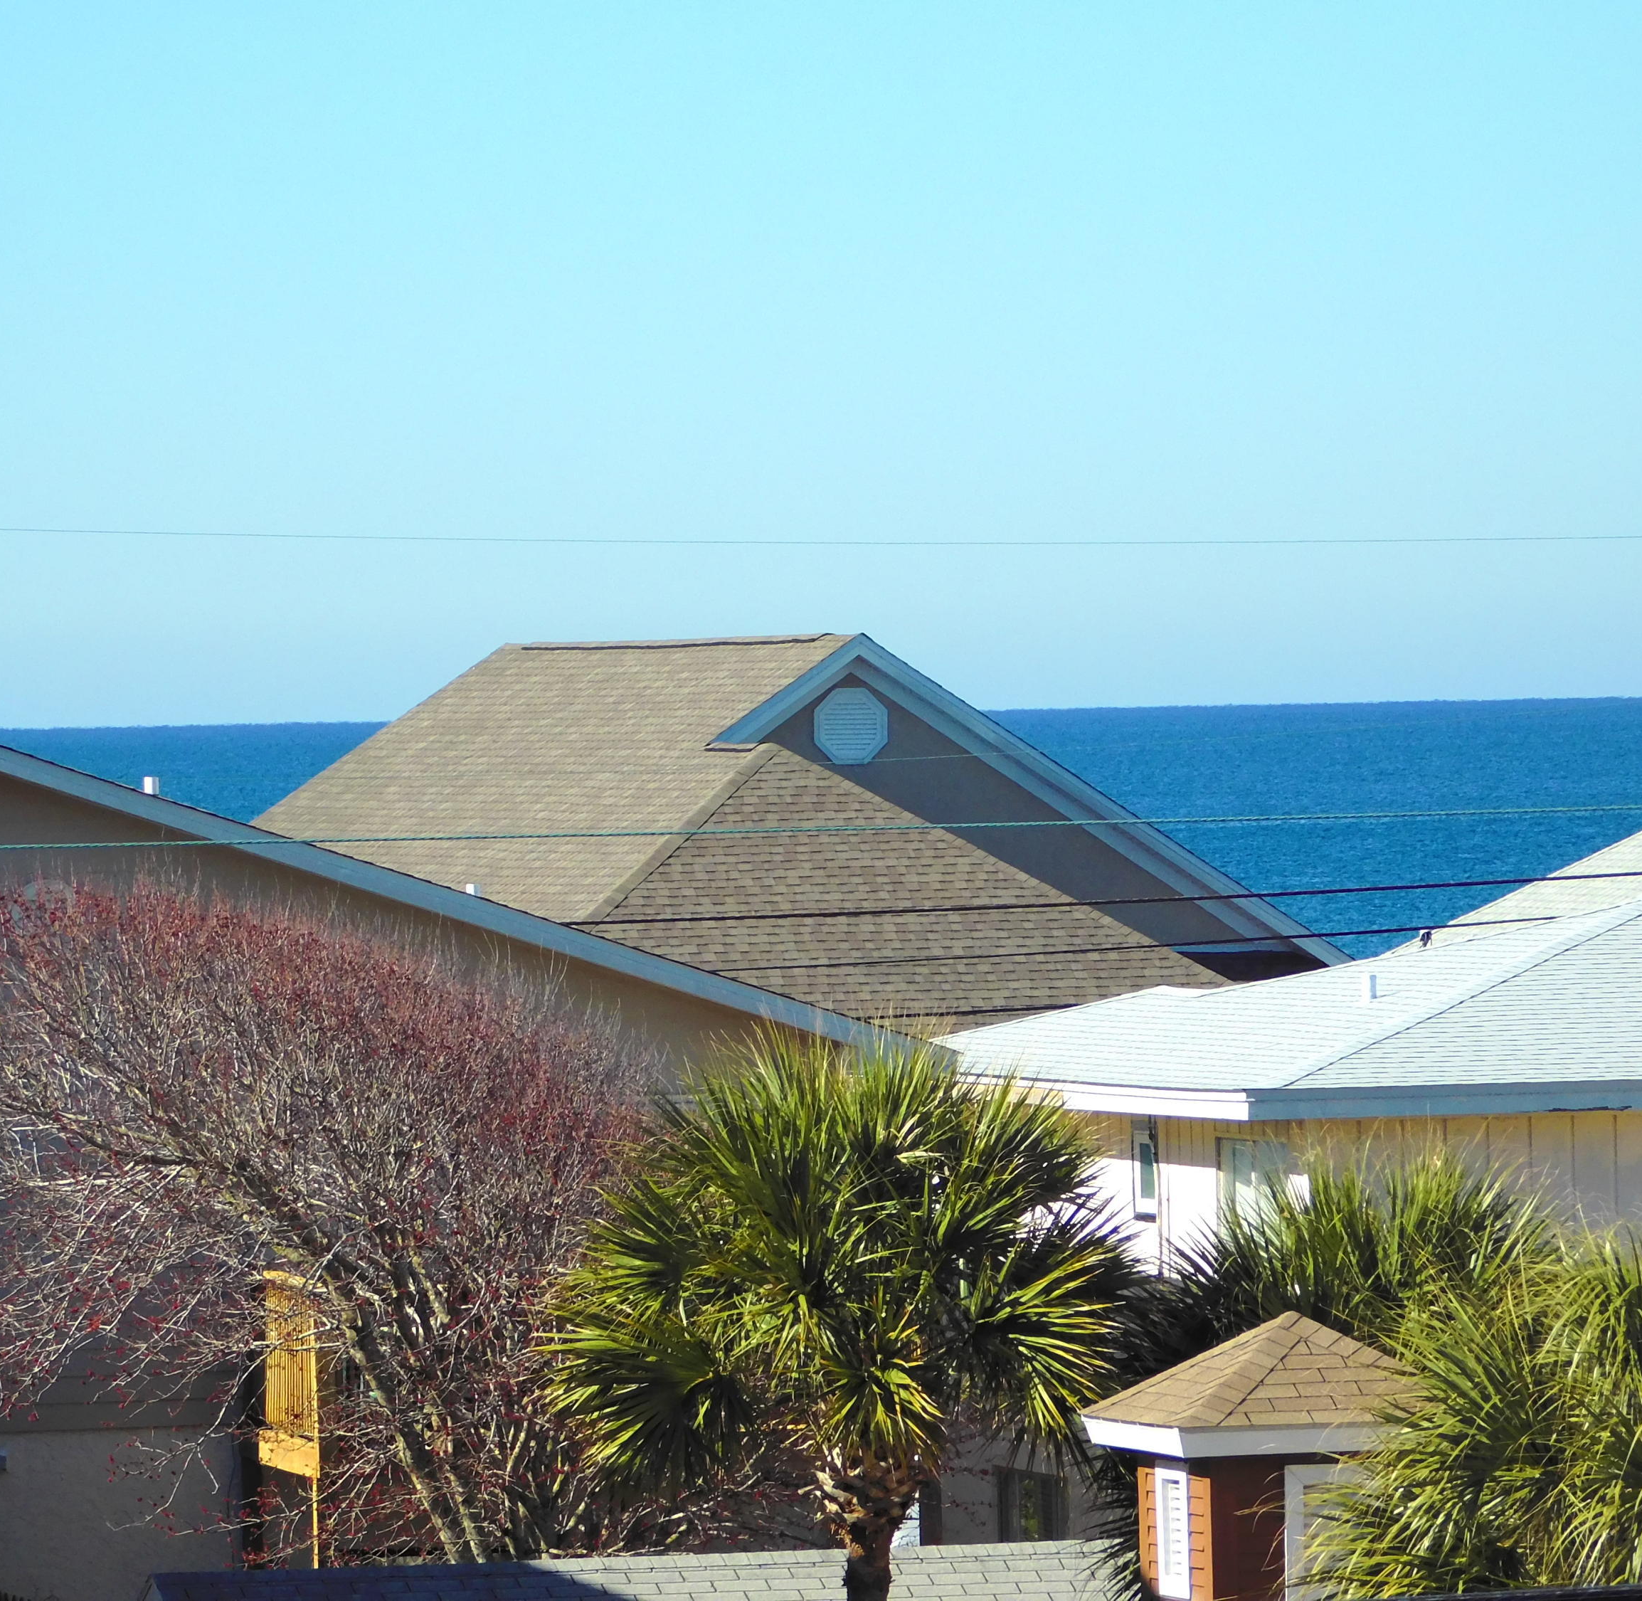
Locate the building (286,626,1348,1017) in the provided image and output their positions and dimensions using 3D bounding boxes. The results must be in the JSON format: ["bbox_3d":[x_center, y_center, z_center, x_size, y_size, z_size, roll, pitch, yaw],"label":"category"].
[{"bbox_3d":[-0.569,2.537,137.685,11.000,8.200,18.800,-1,0,-16],"label":"building"}]

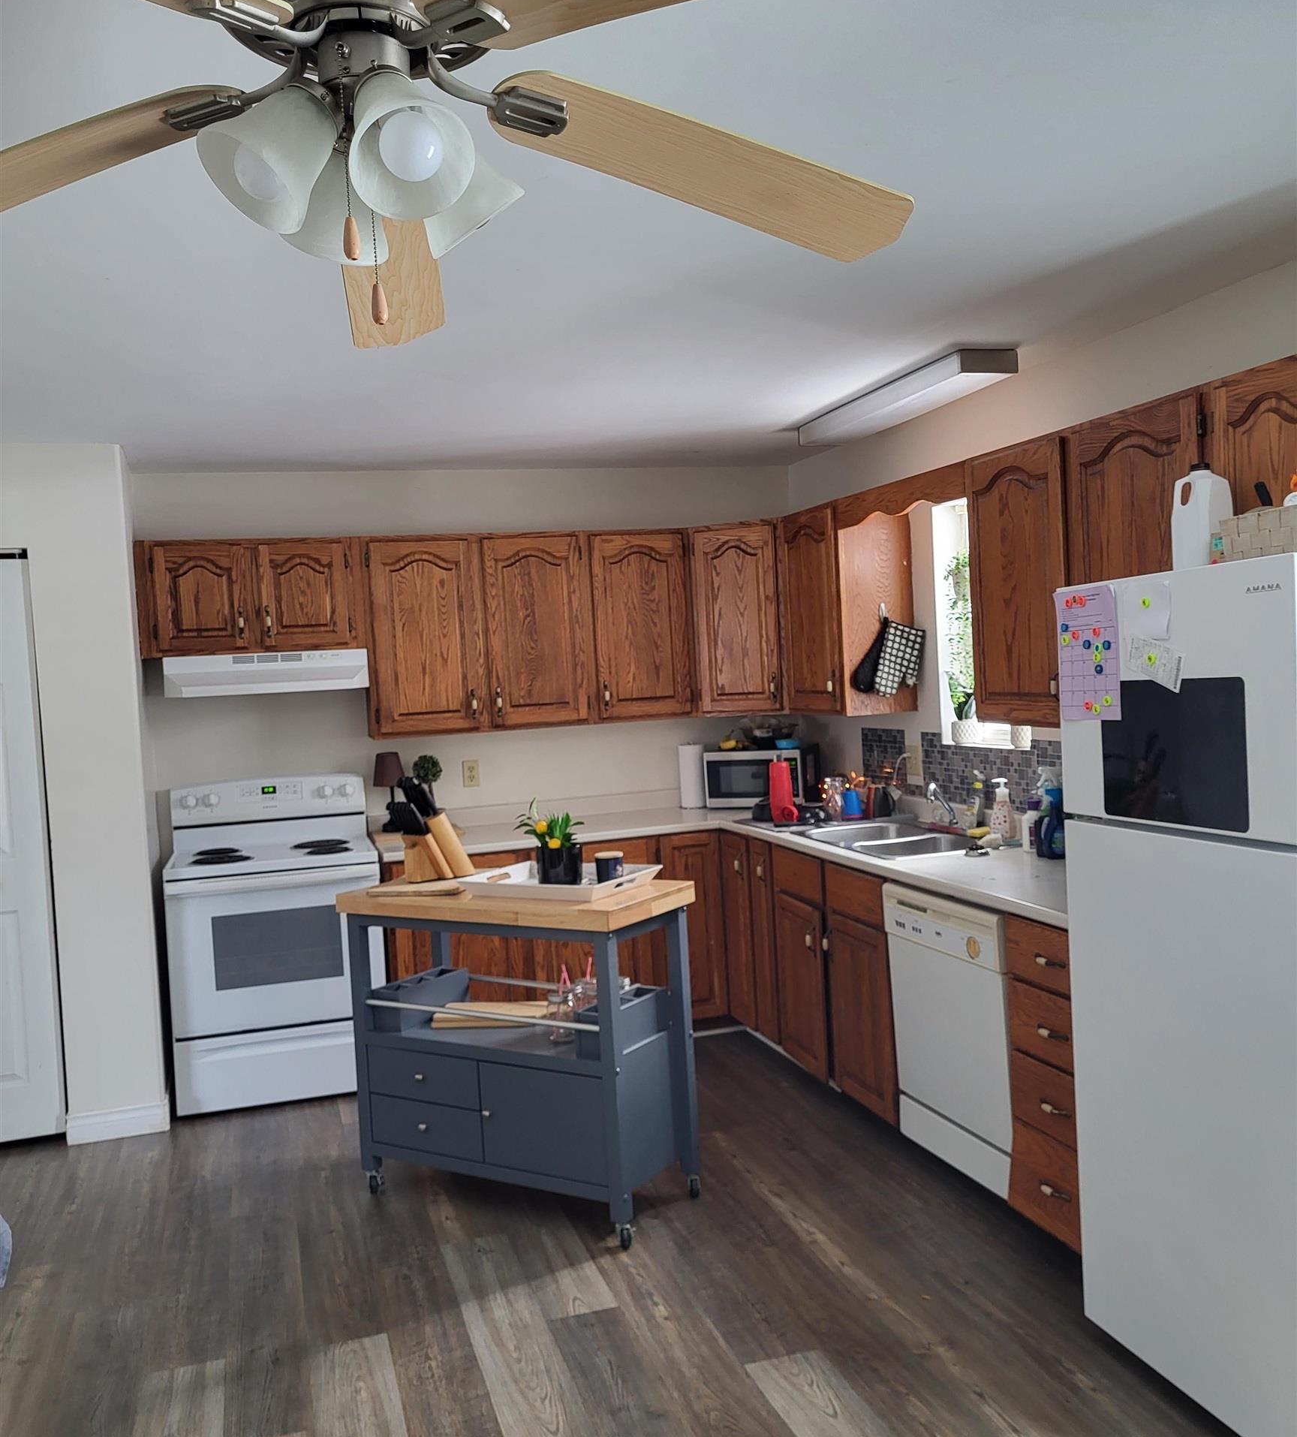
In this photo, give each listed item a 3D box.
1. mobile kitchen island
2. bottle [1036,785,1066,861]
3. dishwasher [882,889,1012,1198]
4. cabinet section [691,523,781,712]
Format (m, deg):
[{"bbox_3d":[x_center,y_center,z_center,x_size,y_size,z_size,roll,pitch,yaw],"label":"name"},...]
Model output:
[{"bbox_3d":[-0.375,0.966,3.889,0.968,0.922,0.470,-2,3,31],"label":"mobile kitchen island"},{"bbox_3d":[1.236,0.310,3.960,0.100,0.225,0.070,-2,3,31],"label":"bottle"},{"bbox_3d":[1.126,0.888,3.809,0.610,0.802,0.625,-4,2,-17],"label":"dishwasher"},{"bbox_3d":[0.487,-0.429,5.686,0.460,0.810,0.380,-2,3,30],"label":"cabinet section"}]

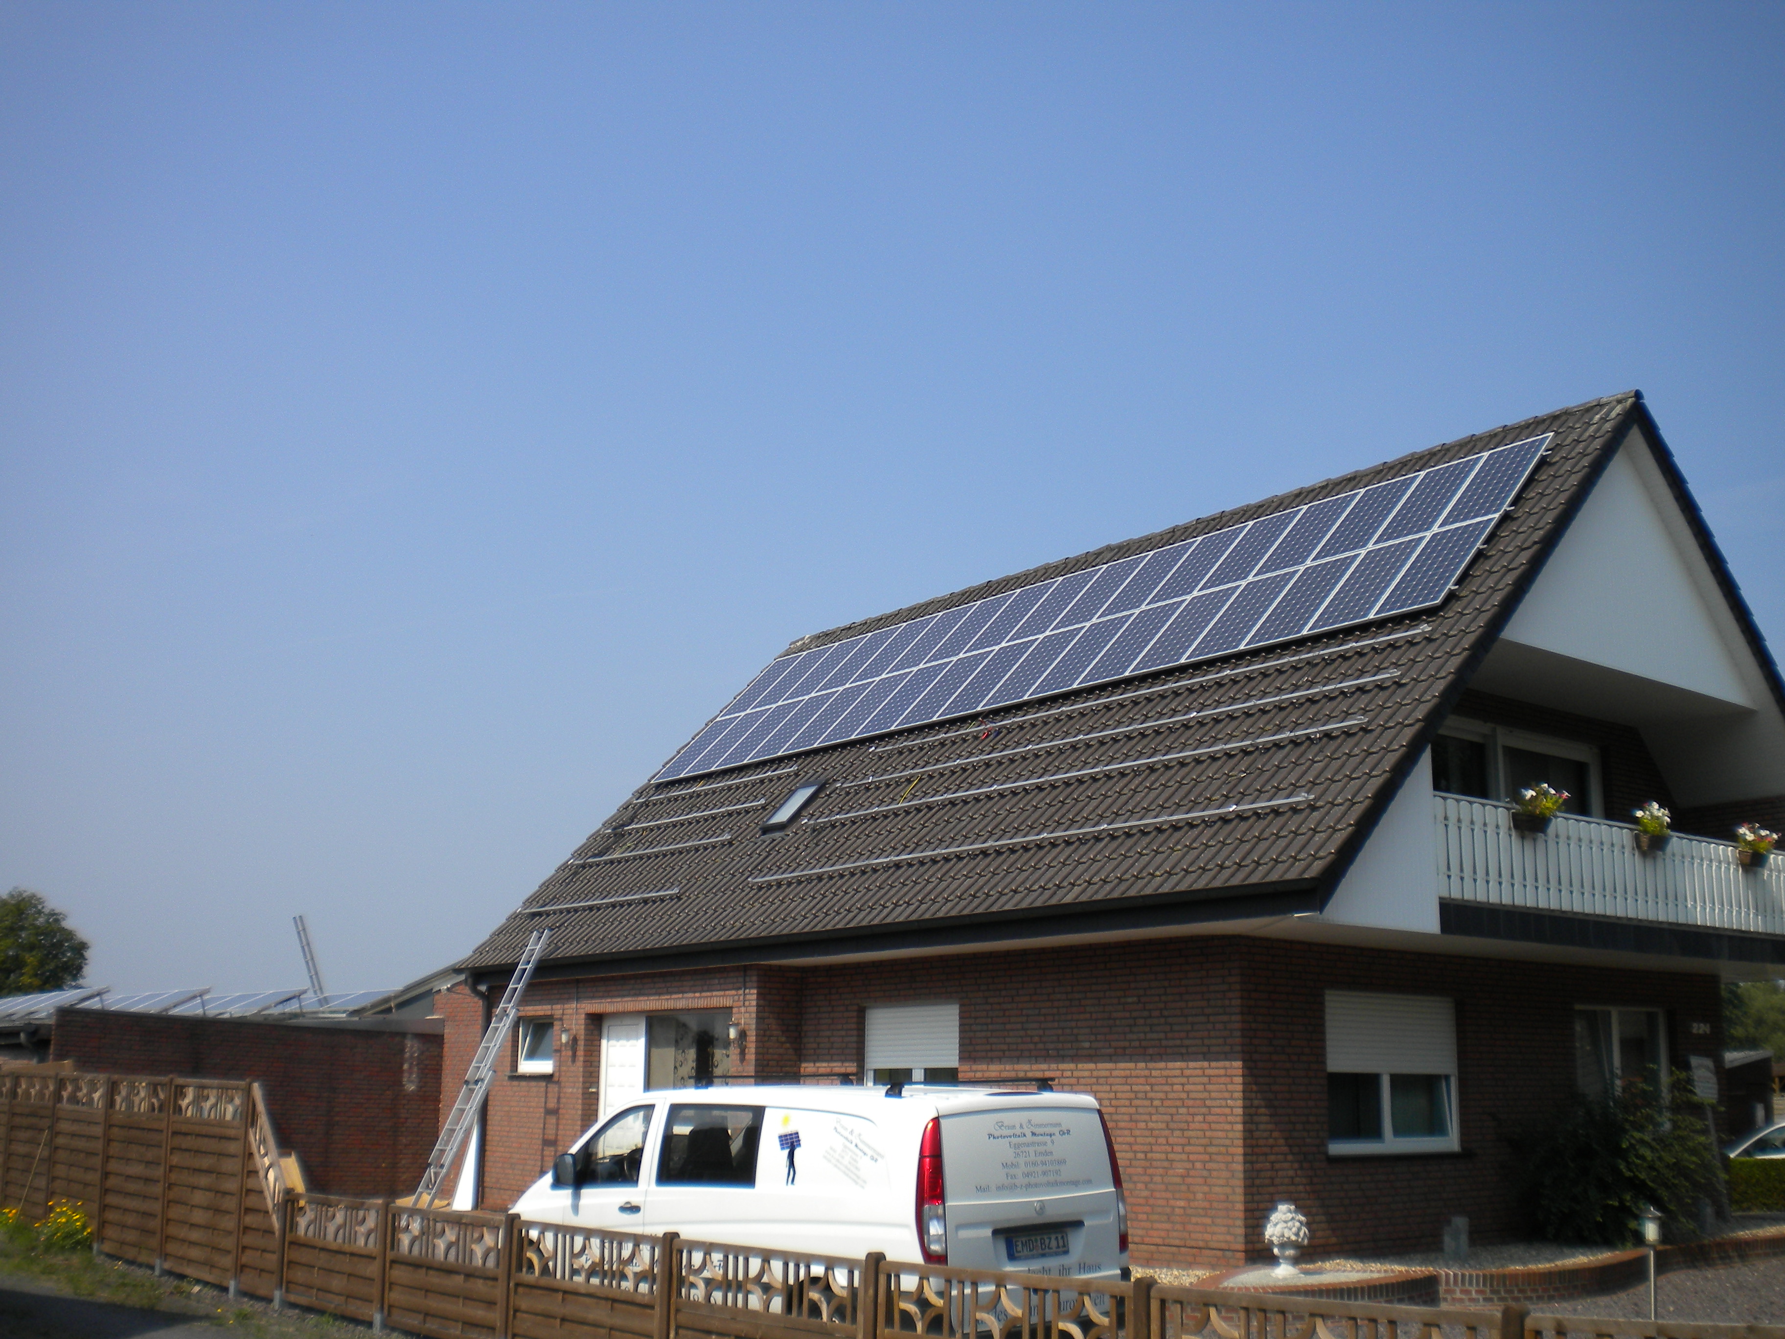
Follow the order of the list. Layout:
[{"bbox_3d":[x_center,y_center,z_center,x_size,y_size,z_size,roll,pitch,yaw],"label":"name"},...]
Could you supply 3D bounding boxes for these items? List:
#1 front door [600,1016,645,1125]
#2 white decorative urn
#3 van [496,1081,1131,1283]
[{"bbox_3d":[-3.269,5.297,22.019,0.090,2.120,1.021,11,-16,-38],"label":"front door"},{"bbox_3d":[3.121,4.524,14.382,0.360,0.570,0.360,0,-13,0],"label":"white decorative urn"},{"bbox_3d":[-0.817,3.897,12.472,1.930,1.940,4.990,12,-18,-41],"label":"van"}]

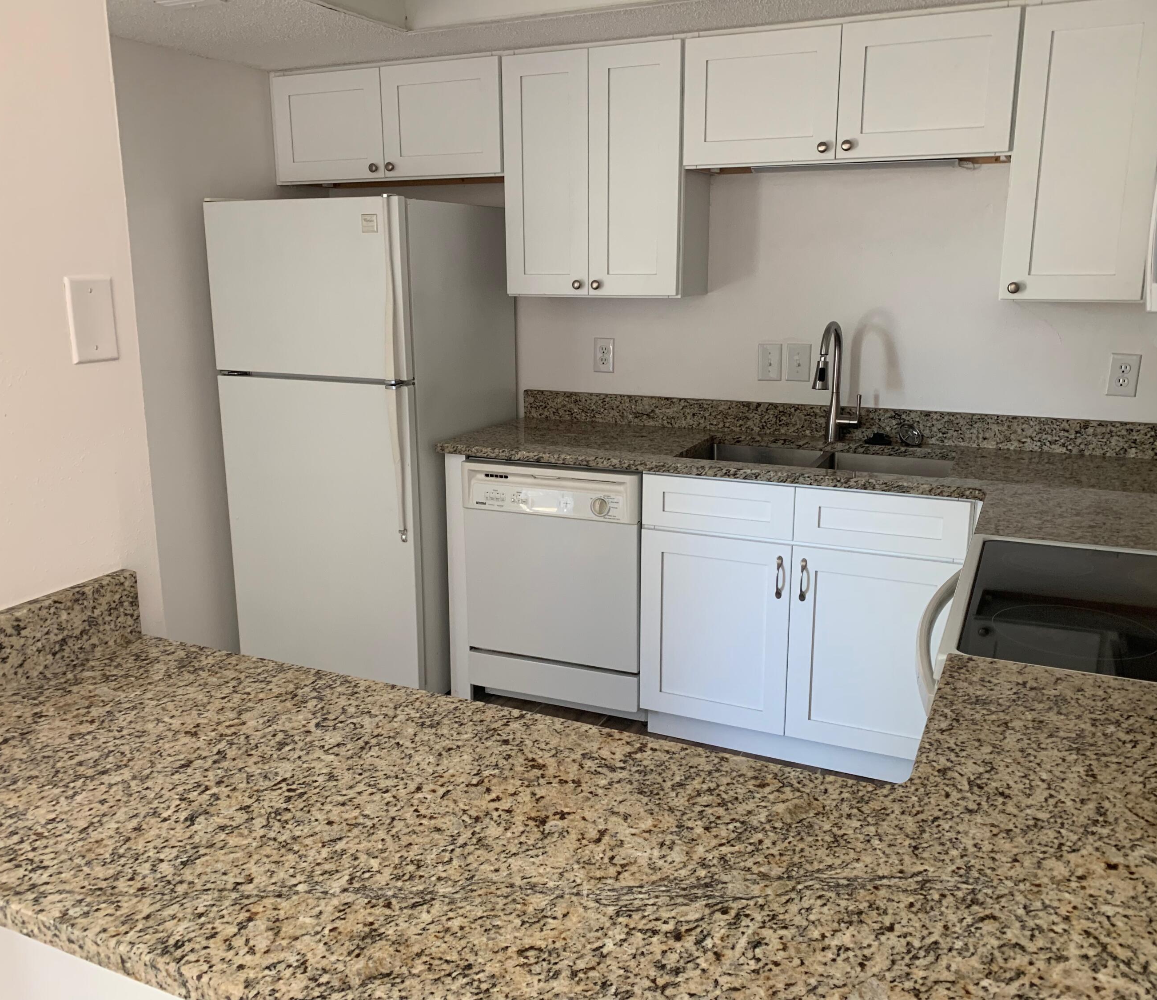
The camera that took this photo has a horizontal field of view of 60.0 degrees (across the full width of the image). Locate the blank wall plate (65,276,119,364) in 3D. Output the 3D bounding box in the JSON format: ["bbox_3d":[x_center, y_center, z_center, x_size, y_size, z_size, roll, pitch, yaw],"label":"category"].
[{"bbox_3d":[-0.719,-0.267,1.484,0.008,0.122,0.080,6,15,23],"label":"blank wall plate"}]

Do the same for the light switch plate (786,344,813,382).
[{"bbox_3d":[0.731,-0.454,3.327,0.083,0.121,0.013,6,15,23],"label":"light switch plate"}]

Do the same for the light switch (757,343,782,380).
[{"bbox_3d":[0.644,-0.463,3.364,0.080,0.121,0.013,6,15,23],"label":"light switch"}]

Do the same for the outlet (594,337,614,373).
[{"bbox_3d":[0.095,-0.519,3.600,0.073,0.118,0.009,6,15,23],"label":"outlet"}]

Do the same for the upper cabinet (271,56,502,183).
[{"bbox_3d":[-0.607,-1.315,3.544,0.923,0.377,0.325,6,15,23],"label":"upper cabinet"}]

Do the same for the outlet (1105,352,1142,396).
[{"bbox_3d":[1.610,-0.367,2.954,0.078,0.124,0.009,6,15,23],"label":"outlet"}]

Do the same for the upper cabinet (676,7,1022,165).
[{"bbox_3d":[0.796,-1.178,2.947,0.917,0.380,0.325,6,15,23],"label":"upper cabinet"}]

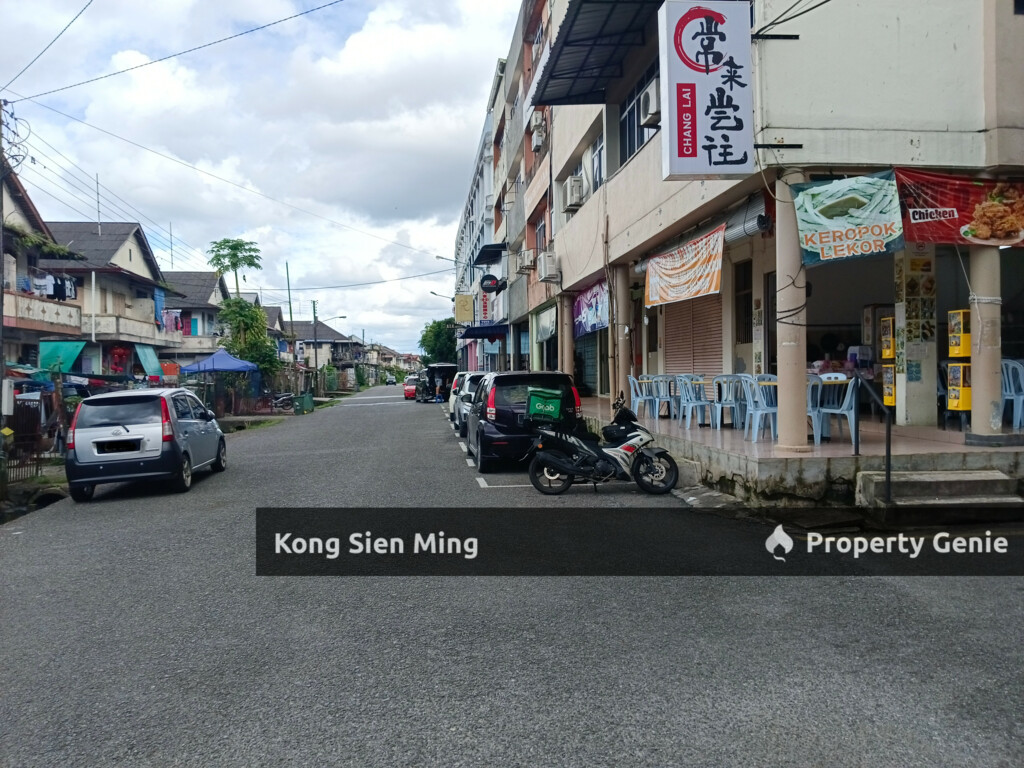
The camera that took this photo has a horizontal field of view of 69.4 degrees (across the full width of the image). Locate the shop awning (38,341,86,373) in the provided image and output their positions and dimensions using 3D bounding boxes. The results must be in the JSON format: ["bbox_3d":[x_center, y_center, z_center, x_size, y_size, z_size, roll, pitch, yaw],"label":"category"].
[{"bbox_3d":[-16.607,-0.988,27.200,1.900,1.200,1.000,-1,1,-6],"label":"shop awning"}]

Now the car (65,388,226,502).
[{"bbox_3d":[-5.580,0.815,11.650,1.500,1.530,3.580,-3,1,-10],"label":"car"}]

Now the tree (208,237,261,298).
[{"bbox_3d":[-13.094,-2.743,35.095,2.650,8.300,2.650,-1,1,-7],"label":"tree"}]

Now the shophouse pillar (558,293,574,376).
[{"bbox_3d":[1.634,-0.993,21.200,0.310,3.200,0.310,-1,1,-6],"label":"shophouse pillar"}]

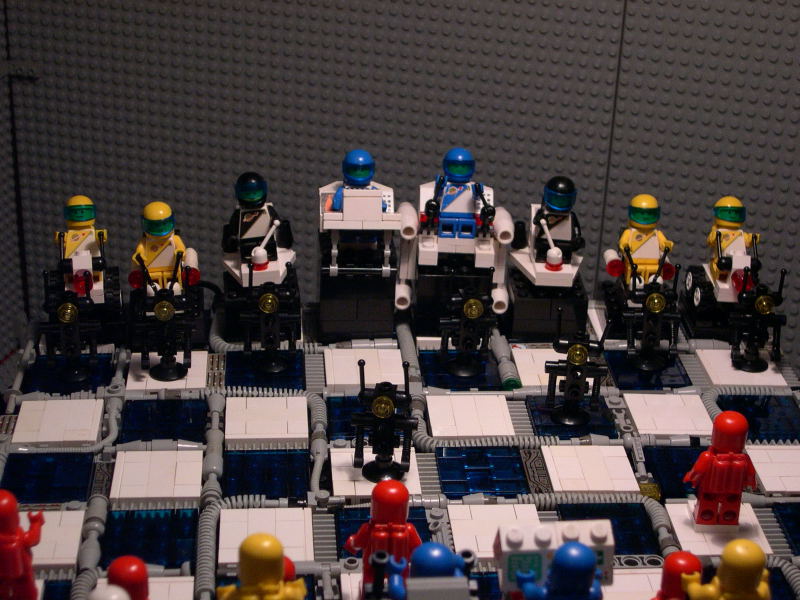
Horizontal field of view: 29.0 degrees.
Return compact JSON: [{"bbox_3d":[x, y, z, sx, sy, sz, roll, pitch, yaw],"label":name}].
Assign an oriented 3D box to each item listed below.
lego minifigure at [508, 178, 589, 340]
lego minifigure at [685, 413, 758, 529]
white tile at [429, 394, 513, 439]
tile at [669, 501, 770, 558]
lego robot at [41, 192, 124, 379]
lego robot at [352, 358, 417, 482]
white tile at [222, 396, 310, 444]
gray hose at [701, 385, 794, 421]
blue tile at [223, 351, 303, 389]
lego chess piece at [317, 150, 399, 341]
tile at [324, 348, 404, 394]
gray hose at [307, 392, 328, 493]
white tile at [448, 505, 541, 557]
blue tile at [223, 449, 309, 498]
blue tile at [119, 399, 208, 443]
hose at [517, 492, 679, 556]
[{"bbox_3d":[0.064,-0.021,0.670,0.033,0.071,0.035,0,26,-5],"label":"lego minifigure"},{"bbox_3d":[0.113,0.057,0.538,0.027,0.043,0.018,0,26,-5],"label":"lego minifigure"},{"bbox_3d":[0.028,0.048,0.613,0.032,0.004,0.032,0,26,-5],"label":"white tile"},{"bbox_3d":[0.112,0.082,0.546,0.032,0.003,0.032,0,26,-5],"label":"tile"},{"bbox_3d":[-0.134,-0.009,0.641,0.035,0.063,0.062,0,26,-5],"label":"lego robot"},{"bbox_3d":[-0.005,0.043,0.563,0.025,0.045,0.020,2,26,1],"label":"lego robot"},{"bbox_3d":[-0.052,0.048,0.606,0.032,0.003,0.032,0,26,-5],"label":"white tile"},{"bbox_3d":[0.146,0.044,0.638,0.042,0.007,0.028,0,27,-5],"label":"gray hose"},{"bbox_3d":[-0.055,0.030,0.642,0.032,0.004,0.032,0,26,-5],"label":"blue tile"},{"bbox_3d":[-0.017,-0.026,0.663,0.034,0.081,0.034,0,26,-5],"label":"lego chess piece"},{"bbox_3d":[-0.015,0.030,0.651,0.032,0.004,0.032,0,27,-5],"label":"tile"},{"bbox_3d":[-0.031,0.054,0.592,0.009,0.007,0.073,0,26,-5],"label":"gray hose"},{"bbox_3d":[0.033,0.082,0.540,0.032,0.003,0.032,0,26,-5],"label":"white tile"},{"bbox_3d":[-0.050,0.067,0.578,0.032,0.004,0.032,0,27,-5],"label":"blue tile"},{"bbox_3d":[-0.092,0.048,0.603,0.032,0.003,0.032,0,26,-5],"label":"blue tile"},{"bbox_3d":[0.070,0.081,0.557,0.053,0.007,0.036,0,27,-5],"label":"hose"}]

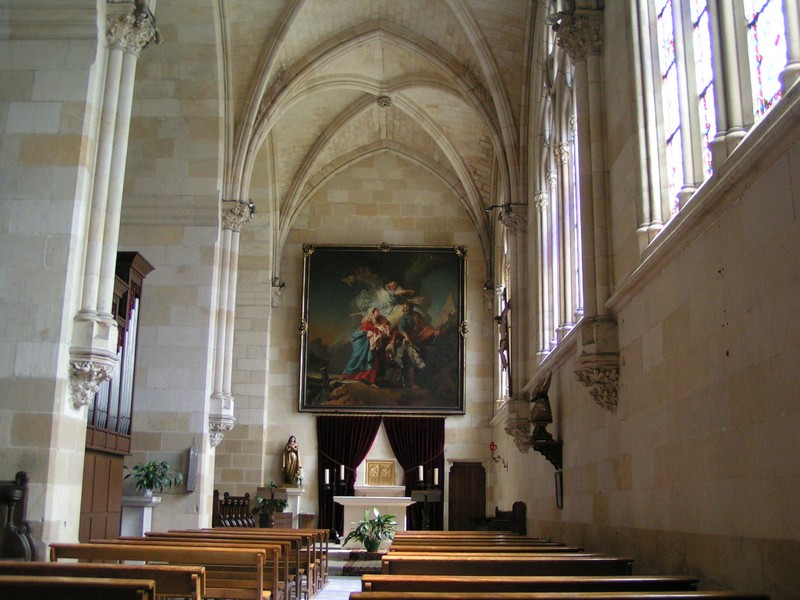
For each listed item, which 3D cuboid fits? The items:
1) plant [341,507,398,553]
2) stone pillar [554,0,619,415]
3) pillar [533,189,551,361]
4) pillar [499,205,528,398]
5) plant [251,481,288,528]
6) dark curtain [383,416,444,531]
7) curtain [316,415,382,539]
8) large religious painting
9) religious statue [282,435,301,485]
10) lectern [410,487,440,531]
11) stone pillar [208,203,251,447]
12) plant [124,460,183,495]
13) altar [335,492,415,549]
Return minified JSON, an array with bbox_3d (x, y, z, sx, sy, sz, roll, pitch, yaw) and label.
[{"bbox_3d":[-0.613,4.621,17.655,1.086,0.856,0.950,1,-13,1],"label":"plant"},{"bbox_3d":[1.851,-0.925,8.663,0.350,4.041,0.550,1,-13,1],"label":"stone pillar"},{"bbox_3d":[2.465,-0.456,15.167,0.280,3.070,0.280,1,-13,1],"label":"pillar"},{"bbox_3d":[1.929,0.038,14.736,0.350,3.275,0.550,1,-13,1],"label":"pillar"},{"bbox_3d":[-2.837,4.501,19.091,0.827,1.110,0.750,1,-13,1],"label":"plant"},{"bbox_3d":[0.354,4.320,21.462,1.466,2.960,0.200,1,-13,1],"label":"dark curtain"},{"bbox_3d":[-1.235,4.311,21.483,1.615,2.987,0.200,1,-13,1],"label":"curtain"},{"bbox_3d":[-0.418,0.707,22.373,4.220,4.330,0.200,1,-10,1],"label":"large religious painting"},{"bbox_3d":[-2.627,3.865,21.268,0.436,1.181,0.360,1,-13,1],"label":"religious statue"},{"bbox_3d":[0.537,4.555,18.132,0.610,1.260,0.450,1,-13,1],"label":"lectern"},{"bbox_3d":[-3.091,0.376,15.943,0.480,4.450,0.550,1,-13,1],"label":"stone pillar"},{"bbox_3d":[-3.948,2.863,14.037,0.820,0.540,0.750,1,-13,1],"label":"plant"},{"bbox_3d":[-0.534,4.883,19.256,1.800,1.080,0.850,1,-13,1],"label":"altar"}]

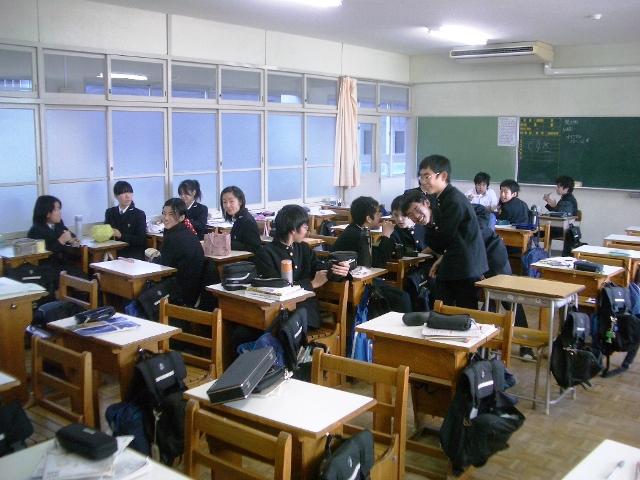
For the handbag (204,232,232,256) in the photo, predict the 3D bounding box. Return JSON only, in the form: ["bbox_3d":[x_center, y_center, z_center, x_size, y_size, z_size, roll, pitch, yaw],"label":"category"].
[{"bbox_3d":[-0.830,0.029,5.250,0.190,0.180,0.100,5,11,24],"label":"handbag"}]

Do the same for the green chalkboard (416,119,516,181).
[{"bbox_3d":[2.337,-1.474,10.496,1.780,1.030,0.050,8,13,38],"label":"green chalkboard"}]

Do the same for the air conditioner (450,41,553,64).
[{"bbox_3d":[2.477,-2.550,8.924,1.290,0.190,0.660,8,12,38],"label":"air conditioner"}]

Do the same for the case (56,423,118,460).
[{"bbox_3d":[-0.712,0.618,1.978,0.180,0.058,0.085,5,11,27],"label":"case"}]

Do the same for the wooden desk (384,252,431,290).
[{"bbox_3d":[0.576,0.482,5.362,0.378,0.765,0.600,-8,12,-41],"label":"wooden desk"}]

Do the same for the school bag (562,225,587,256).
[{"bbox_3d":[3.082,0.045,7.811,0.180,0.440,0.320,10,13,44],"label":"school bag"}]

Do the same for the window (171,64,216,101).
[{"bbox_3d":[-1.446,-1.814,7.487,0.050,0.430,0.700,8,13,38],"label":"window"}]

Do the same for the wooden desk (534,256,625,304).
[{"bbox_3d":[1.888,0.563,4.819,0.378,0.765,0.600,-9,13,-44],"label":"wooden desk"}]

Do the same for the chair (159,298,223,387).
[{"bbox_3d":[-0.804,0.771,3.425,0.410,0.800,0.430,5,11,28],"label":"chair"}]

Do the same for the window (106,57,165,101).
[{"bbox_3d":[-1.874,-1.668,6.691,0.055,0.458,0.723,8,12,40],"label":"window"}]

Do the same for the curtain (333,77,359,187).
[{"bbox_3d":[0.374,-1.548,9.338,0.140,1.560,0.480,7,12,40],"label":"curtain"}]

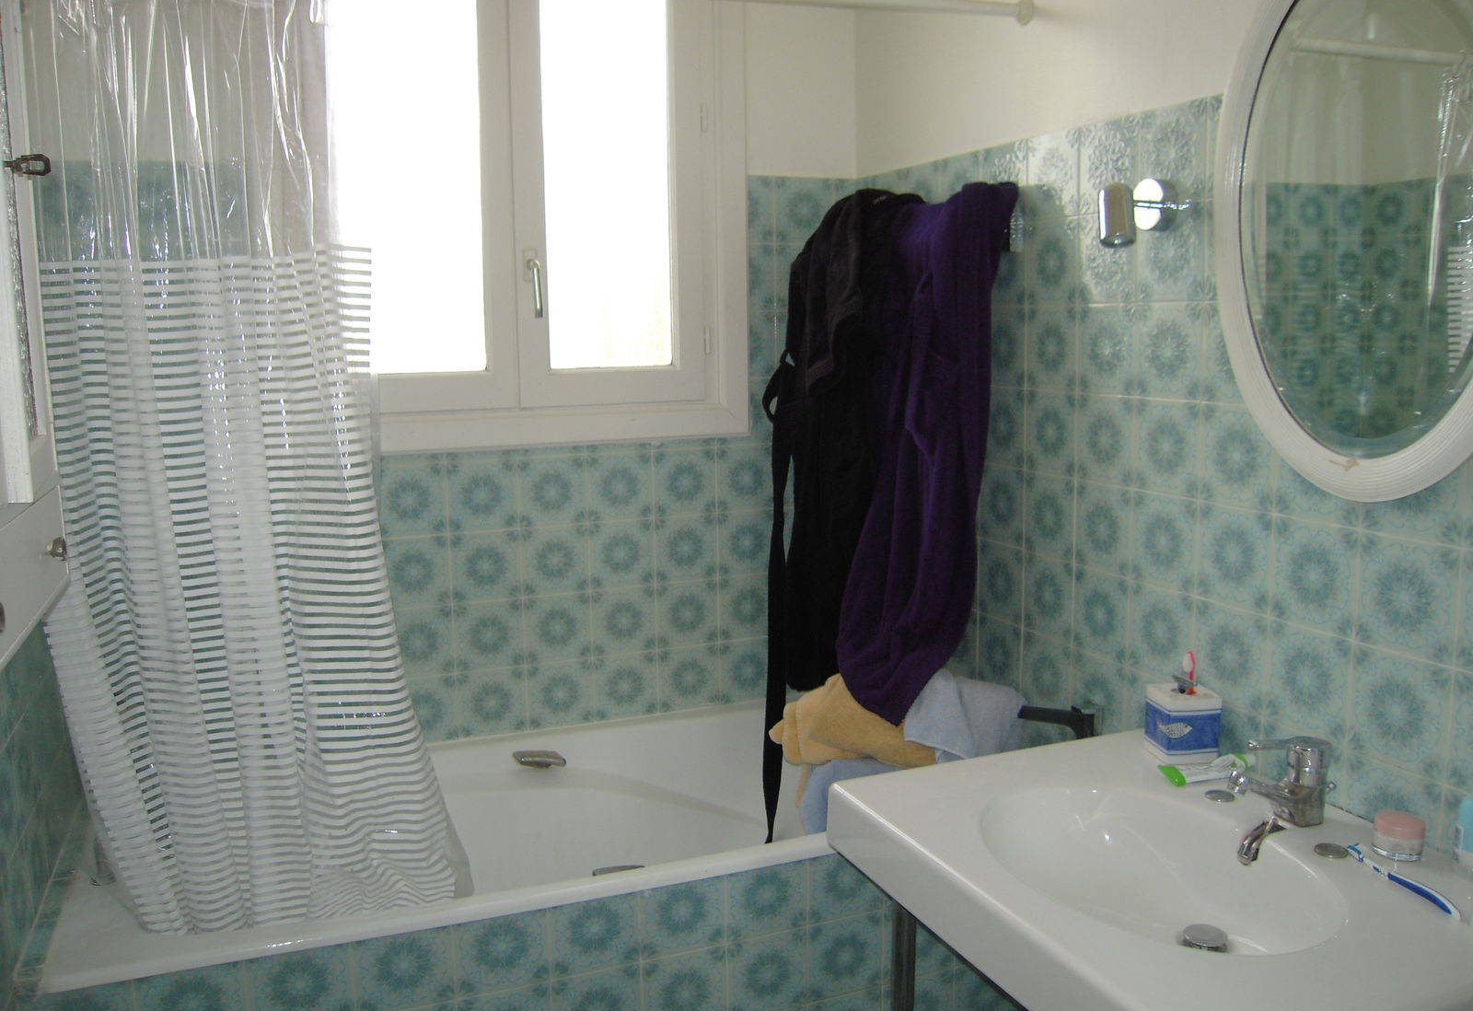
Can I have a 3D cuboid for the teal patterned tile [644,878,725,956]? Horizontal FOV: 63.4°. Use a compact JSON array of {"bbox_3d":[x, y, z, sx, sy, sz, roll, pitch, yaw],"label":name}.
[{"bbox_3d":[-0.089,0.682,1.975,0.148,0.123,0.010,-4,9,-21],"label":"teal patterned tile"}]

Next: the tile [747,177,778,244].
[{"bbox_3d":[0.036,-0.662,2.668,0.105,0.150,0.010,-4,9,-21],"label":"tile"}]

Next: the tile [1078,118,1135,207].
[{"bbox_3d":[0.627,-0.571,2.018,0.010,0.151,0.149,-4,9,-21],"label":"tile"}]

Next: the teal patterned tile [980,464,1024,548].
[{"bbox_3d":[0.519,0.001,2.315,0.010,0.150,0.150,-4,9,-21],"label":"teal patterned tile"}]

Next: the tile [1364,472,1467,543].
[{"bbox_3d":[0.862,-0.035,1.510,0.010,0.151,0.149,-4,9,-21],"label":"tile"}]

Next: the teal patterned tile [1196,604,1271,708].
[{"bbox_3d":[0.740,0.225,1.774,0.010,0.148,0.148,-4,9,-21],"label":"teal patterned tile"}]

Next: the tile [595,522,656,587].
[{"bbox_3d":[-0.251,0.109,2.646,0.148,0.148,0.010,-4,9,-21],"label":"tile"}]

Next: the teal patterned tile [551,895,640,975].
[{"bbox_3d":[-0.232,0.698,1.954,0.149,0.133,0.010,-4,9,-21],"label":"teal patterned tile"}]

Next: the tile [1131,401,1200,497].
[{"bbox_3d":[0.678,-0.091,1.874,0.010,0.150,0.150,-4,9,-21],"label":"tile"}]

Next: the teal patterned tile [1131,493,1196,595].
[{"bbox_3d":[0.692,0.057,1.930,0.010,0.150,0.150,-4,9,-21],"label":"teal patterned tile"}]

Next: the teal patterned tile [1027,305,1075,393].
[{"bbox_3d":[0.568,-0.280,2.133,0.010,0.150,0.150,-4,9,-21],"label":"teal patterned tile"}]

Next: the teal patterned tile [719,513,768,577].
[{"bbox_3d":[0.027,0.088,2.736,0.150,0.150,0.010,-4,9,-21],"label":"teal patterned tile"}]

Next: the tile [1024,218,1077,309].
[{"bbox_3d":[0.563,-0.428,2.112,0.010,0.150,0.150,-4,9,-21],"label":"tile"}]

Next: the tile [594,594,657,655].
[{"bbox_3d":[-0.249,0.258,2.651,0.150,0.150,0.010,-4,9,-21],"label":"tile"}]

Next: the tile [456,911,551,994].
[{"bbox_3d":[-0.369,0.694,1.863,0.150,0.140,0.010,-4,9,-21],"label":"tile"}]

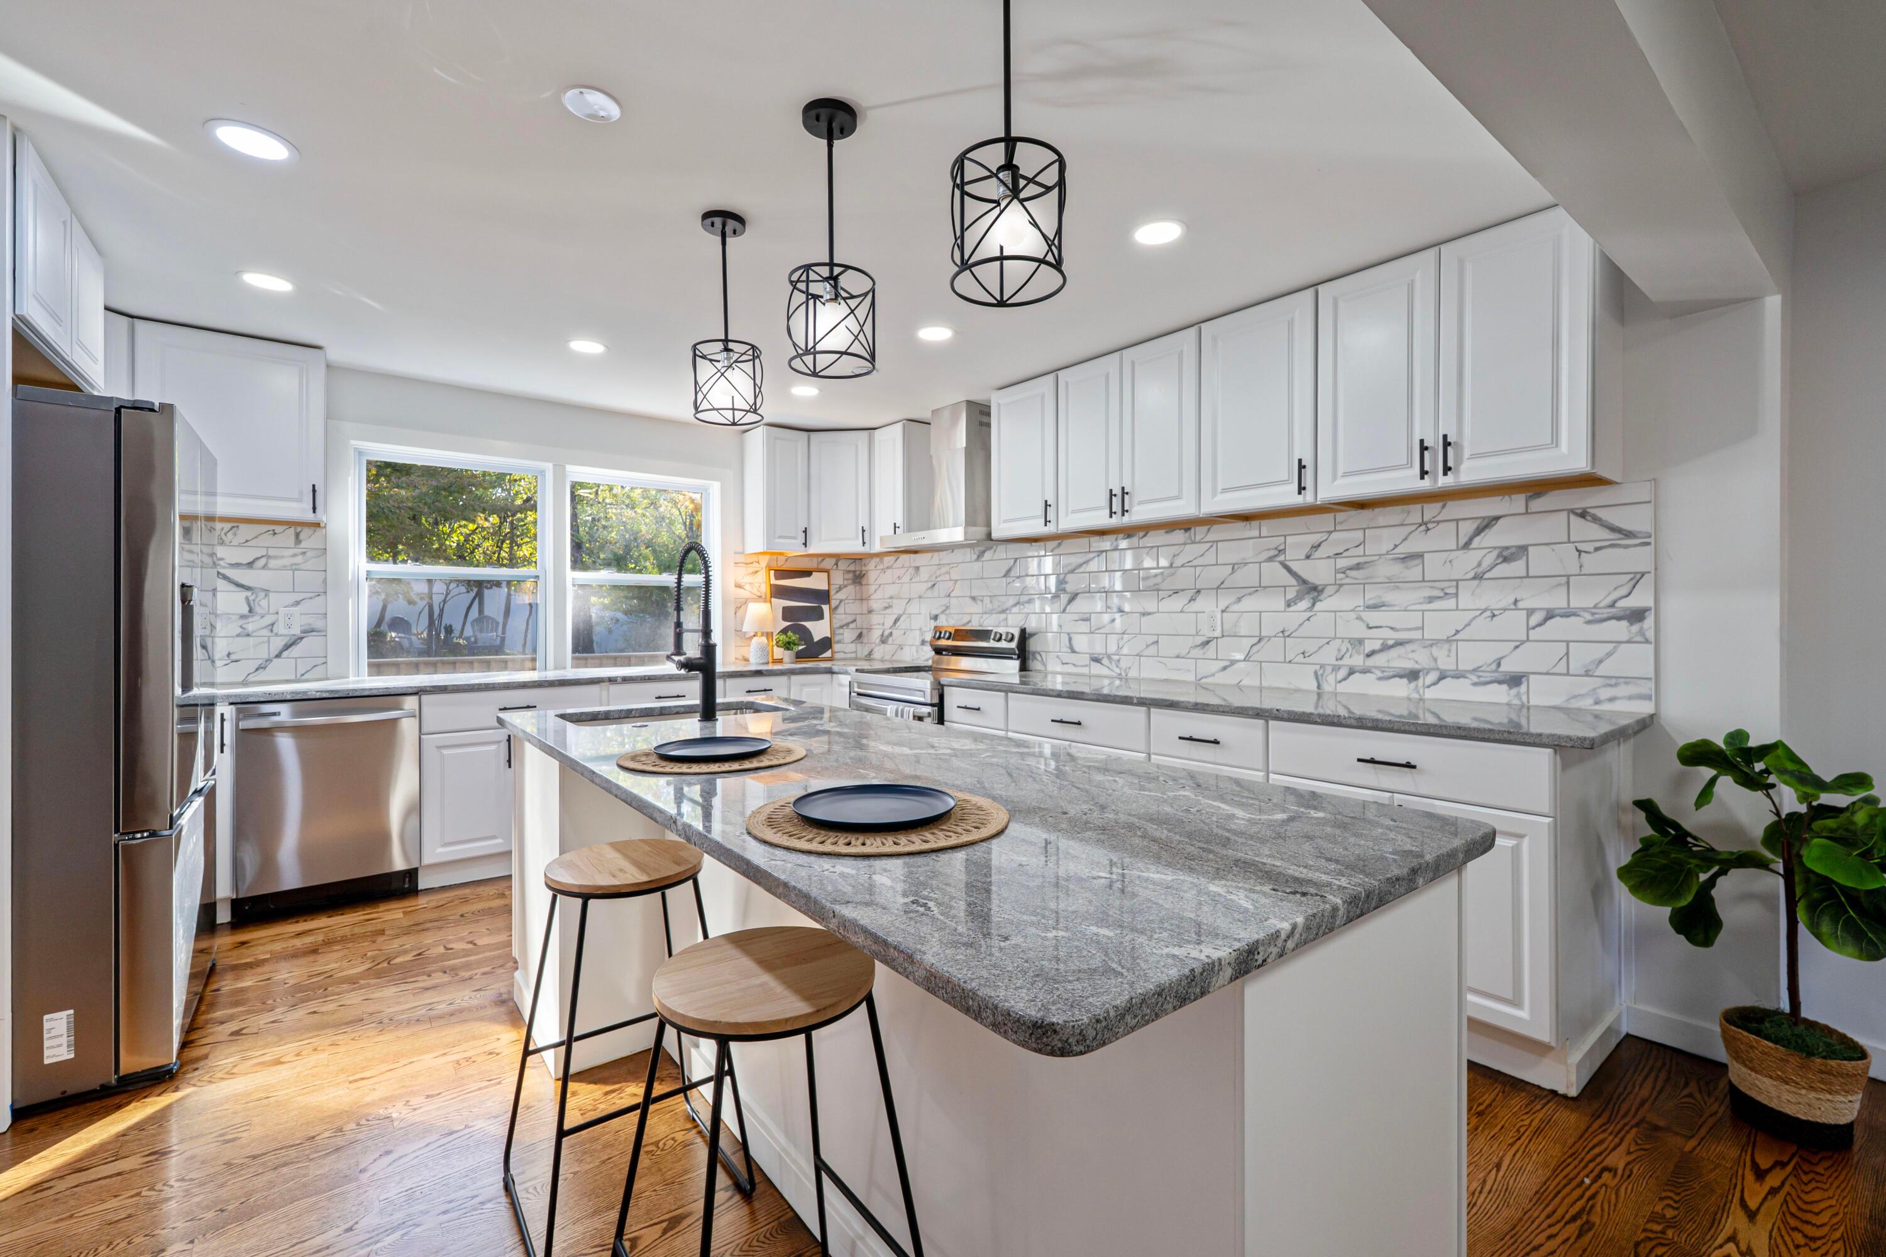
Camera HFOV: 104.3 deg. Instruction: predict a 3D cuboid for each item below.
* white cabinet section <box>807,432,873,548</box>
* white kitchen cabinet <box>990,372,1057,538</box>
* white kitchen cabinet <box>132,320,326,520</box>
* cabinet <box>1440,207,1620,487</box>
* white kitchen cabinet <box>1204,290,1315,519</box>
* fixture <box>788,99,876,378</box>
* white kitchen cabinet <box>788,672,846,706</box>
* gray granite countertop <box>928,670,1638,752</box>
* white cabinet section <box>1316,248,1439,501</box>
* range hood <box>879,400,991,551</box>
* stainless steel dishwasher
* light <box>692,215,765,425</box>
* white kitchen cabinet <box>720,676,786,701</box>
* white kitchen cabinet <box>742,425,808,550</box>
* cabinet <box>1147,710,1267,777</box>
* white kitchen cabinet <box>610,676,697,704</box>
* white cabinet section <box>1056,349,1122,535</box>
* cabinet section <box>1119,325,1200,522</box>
[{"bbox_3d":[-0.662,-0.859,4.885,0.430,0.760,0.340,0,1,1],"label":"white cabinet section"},{"bbox_3d":[0.542,-0.869,3.882,0.324,0.787,0.457,0,1,-40],"label":"white kitchen cabinet"},{"bbox_3d":[-3.153,-0.877,3.272,0.603,0.781,0.346,-1,1,-37],"label":"white kitchen cabinet"},{"bbox_3d":[1.828,-0.832,2.282,0.347,0.792,0.373,-1,1,-39],"label":"cabinet"},{"bbox_3d":[1.316,-0.839,2.880,0.347,0.792,0.456,-1,1,-39],"label":"white kitchen cabinet"},{"bbox_3d":[-0.275,-0.946,1.784,0.208,0.610,0.208,0,0,0],"label":"fixture"},{"bbox_3d":[-0.652,0.735,4.778,0.905,0.926,0.899,-1,1,-38],"label":"white kitchen cabinet"},{"bbox_3d":[1.053,0.268,2.970,0.658,0.035,2.559,-1,1,-40],"label":"gray granite countertop"},{"bbox_3d":[1.563,-0.823,2.555,0.325,0.760,0.378,-1,1,-40],"label":"white cabinet section"},{"bbox_3d":[0.061,-0.868,4.307,0.508,0.818,0.762,0,1,-40],"label":"range hood"},{"bbox_3d":[-2.750,0.734,3.301,0.610,0.869,0.635,0,1,-40],"label":"stainless steel dishwasher"},{"bbox_3d":[-0.674,-0.950,2.257,0.208,0.610,0.208,0,1,-40],"label":"light"},{"bbox_3d":[-1.290,0.719,4.579,0.406,0.876,0.622,0,1,-40],"label":"white kitchen cabinet"},{"bbox_3d":[-1.085,-0.888,4.787,0.302,0.792,0.346,-1,1,-39],"label":"white kitchen cabinet"},{"bbox_3d":[1.190,0.754,2.847,0.623,0.931,0.461,-1,1,-38],"label":"cabinet"},{"bbox_3d":[-1.689,0.722,4.241,0.630,0.876,0.622,0,1,-40],"label":"white kitchen cabinet"},{"bbox_3d":[0.796,-0.838,3.485,0.325,0.760,0.378,-1,1,-40],"label":"white cabinet section"},{"bbox_3d":[1.036,-0.833,3.195,0.325,0.760,0.382,-1,1,-40],"label":"cabinet section"}]

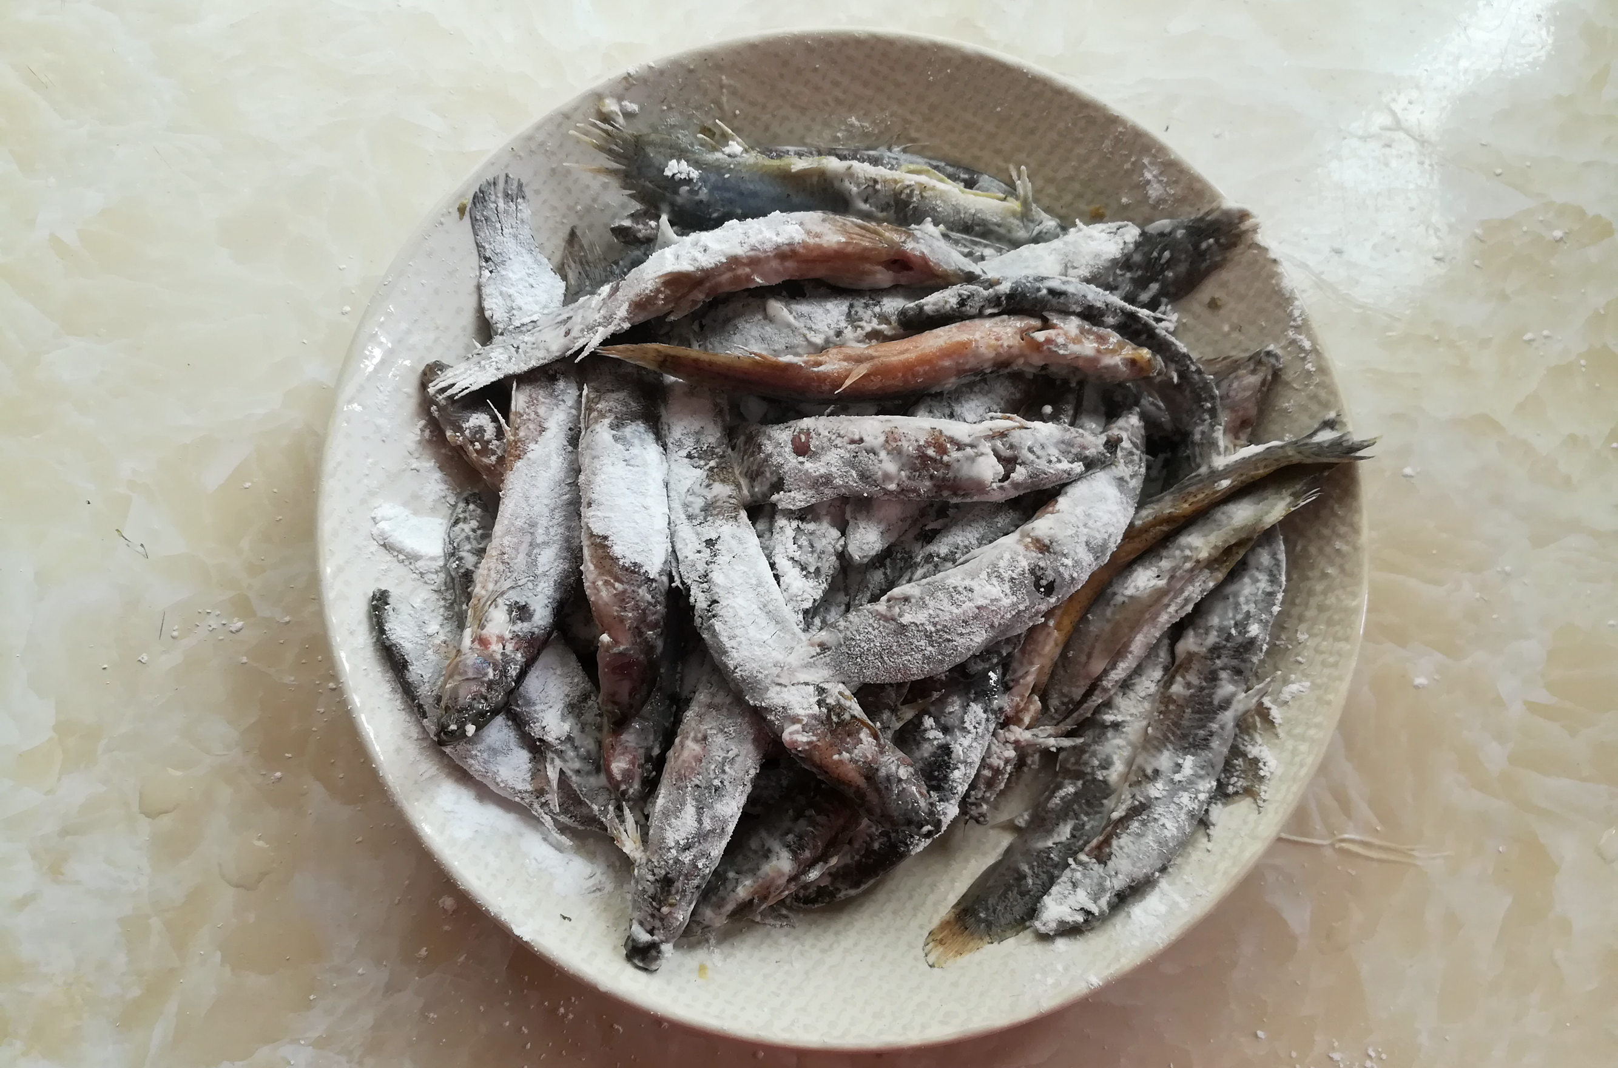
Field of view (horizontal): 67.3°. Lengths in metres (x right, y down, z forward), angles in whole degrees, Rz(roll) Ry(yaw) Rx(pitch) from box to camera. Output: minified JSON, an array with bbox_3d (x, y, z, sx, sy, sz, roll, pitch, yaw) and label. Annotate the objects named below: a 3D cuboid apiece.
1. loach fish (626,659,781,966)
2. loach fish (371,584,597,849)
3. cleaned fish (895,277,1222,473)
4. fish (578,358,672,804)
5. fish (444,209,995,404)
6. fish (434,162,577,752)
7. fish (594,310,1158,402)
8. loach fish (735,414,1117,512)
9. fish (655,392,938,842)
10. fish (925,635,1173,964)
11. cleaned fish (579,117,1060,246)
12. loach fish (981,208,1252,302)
[{"bbox_3d":[-0.028,0.061,0.299,0.022,0.023,0.093,15,78,1],"label":"loach fish"},{"bbox_3d":[-0.083,0.046,0.310,0.023,0.022,0.090,-43,82,-8],"label":"loach fish"},{"bbox_3d":[0.070,-0.046,0.315,0.093,0.024,0.029,26,79,-1],"label":"cleaned fish"},{"bbox_3d":[-0.047,0.009,0.306,0.021,0.026,0.117,-2,84,0],"label":"fish"},{"bbox_3d":[-0.027,-0.064,0.310,0.143,0.024,0.024,-13,78,-2],"label":"fish"},{"bbox_3d":[-0.075,-0.022,0.312,0.030,0.026,0.148,1,80,0],"label":"fish"},{"bbox_3d":[0.018,-0.045,0.308,0.141,0.021,0.019,-1,78,0],"label":"fish"},{"bbox_3d":[0.030,-0.018,0.305,0.096,0.022,0.022,-3,77,1],"label":"loach fish"},{"bbox_3d":[-0.012,0.018,0.300,0.029,0.026,0.131,-27,82,-6],"label":"fish"},{"bbox_3d":[0.067,0.061,0.304,0.025,0.021,0.113,36,81,7],"label":"fish"},{"bbox_3d":[0.003,-0.095,0.333,0.134,0.024,0.024,8,76,-3],"label":"cleaned fish"},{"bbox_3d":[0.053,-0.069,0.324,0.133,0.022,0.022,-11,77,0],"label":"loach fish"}]

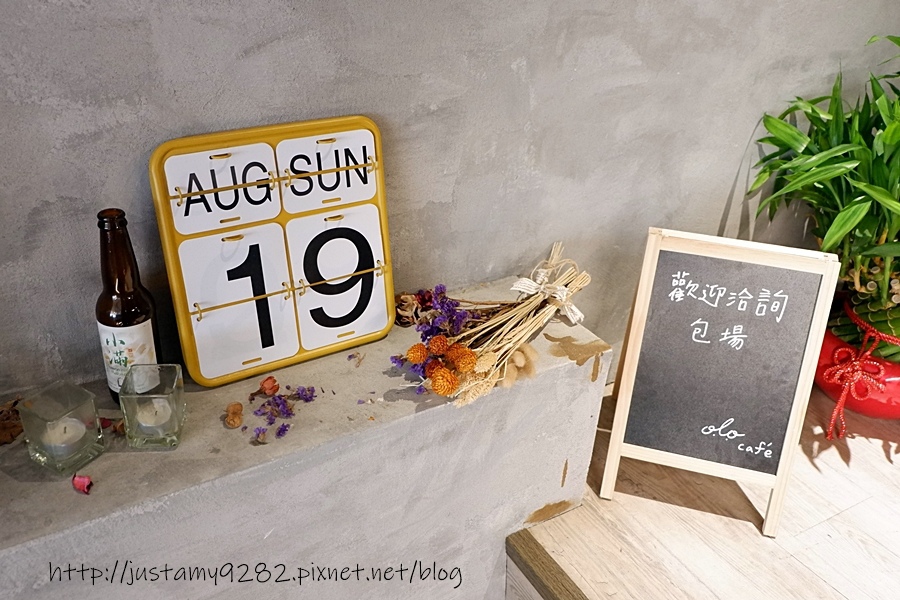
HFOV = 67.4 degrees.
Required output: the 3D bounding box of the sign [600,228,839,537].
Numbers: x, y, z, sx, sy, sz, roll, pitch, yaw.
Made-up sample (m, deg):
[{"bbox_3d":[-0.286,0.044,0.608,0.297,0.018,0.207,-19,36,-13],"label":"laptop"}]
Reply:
[{"bbox_3d":[0.432,0.097,1.120,0.270,0.425,0.300,10,26,14],"label":"sign"}]

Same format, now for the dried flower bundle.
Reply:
[{"bbox_3d":[0.067,0.003,1.011,0.235,0.080,0.400,22,31,33],"label":"dried flower bundle"}]

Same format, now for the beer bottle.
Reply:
[{"bbox_3d":[-0.365,0.013,0.761,0.061,0.230,0.061,-10,28,-25],"label":"beer bottle"}]

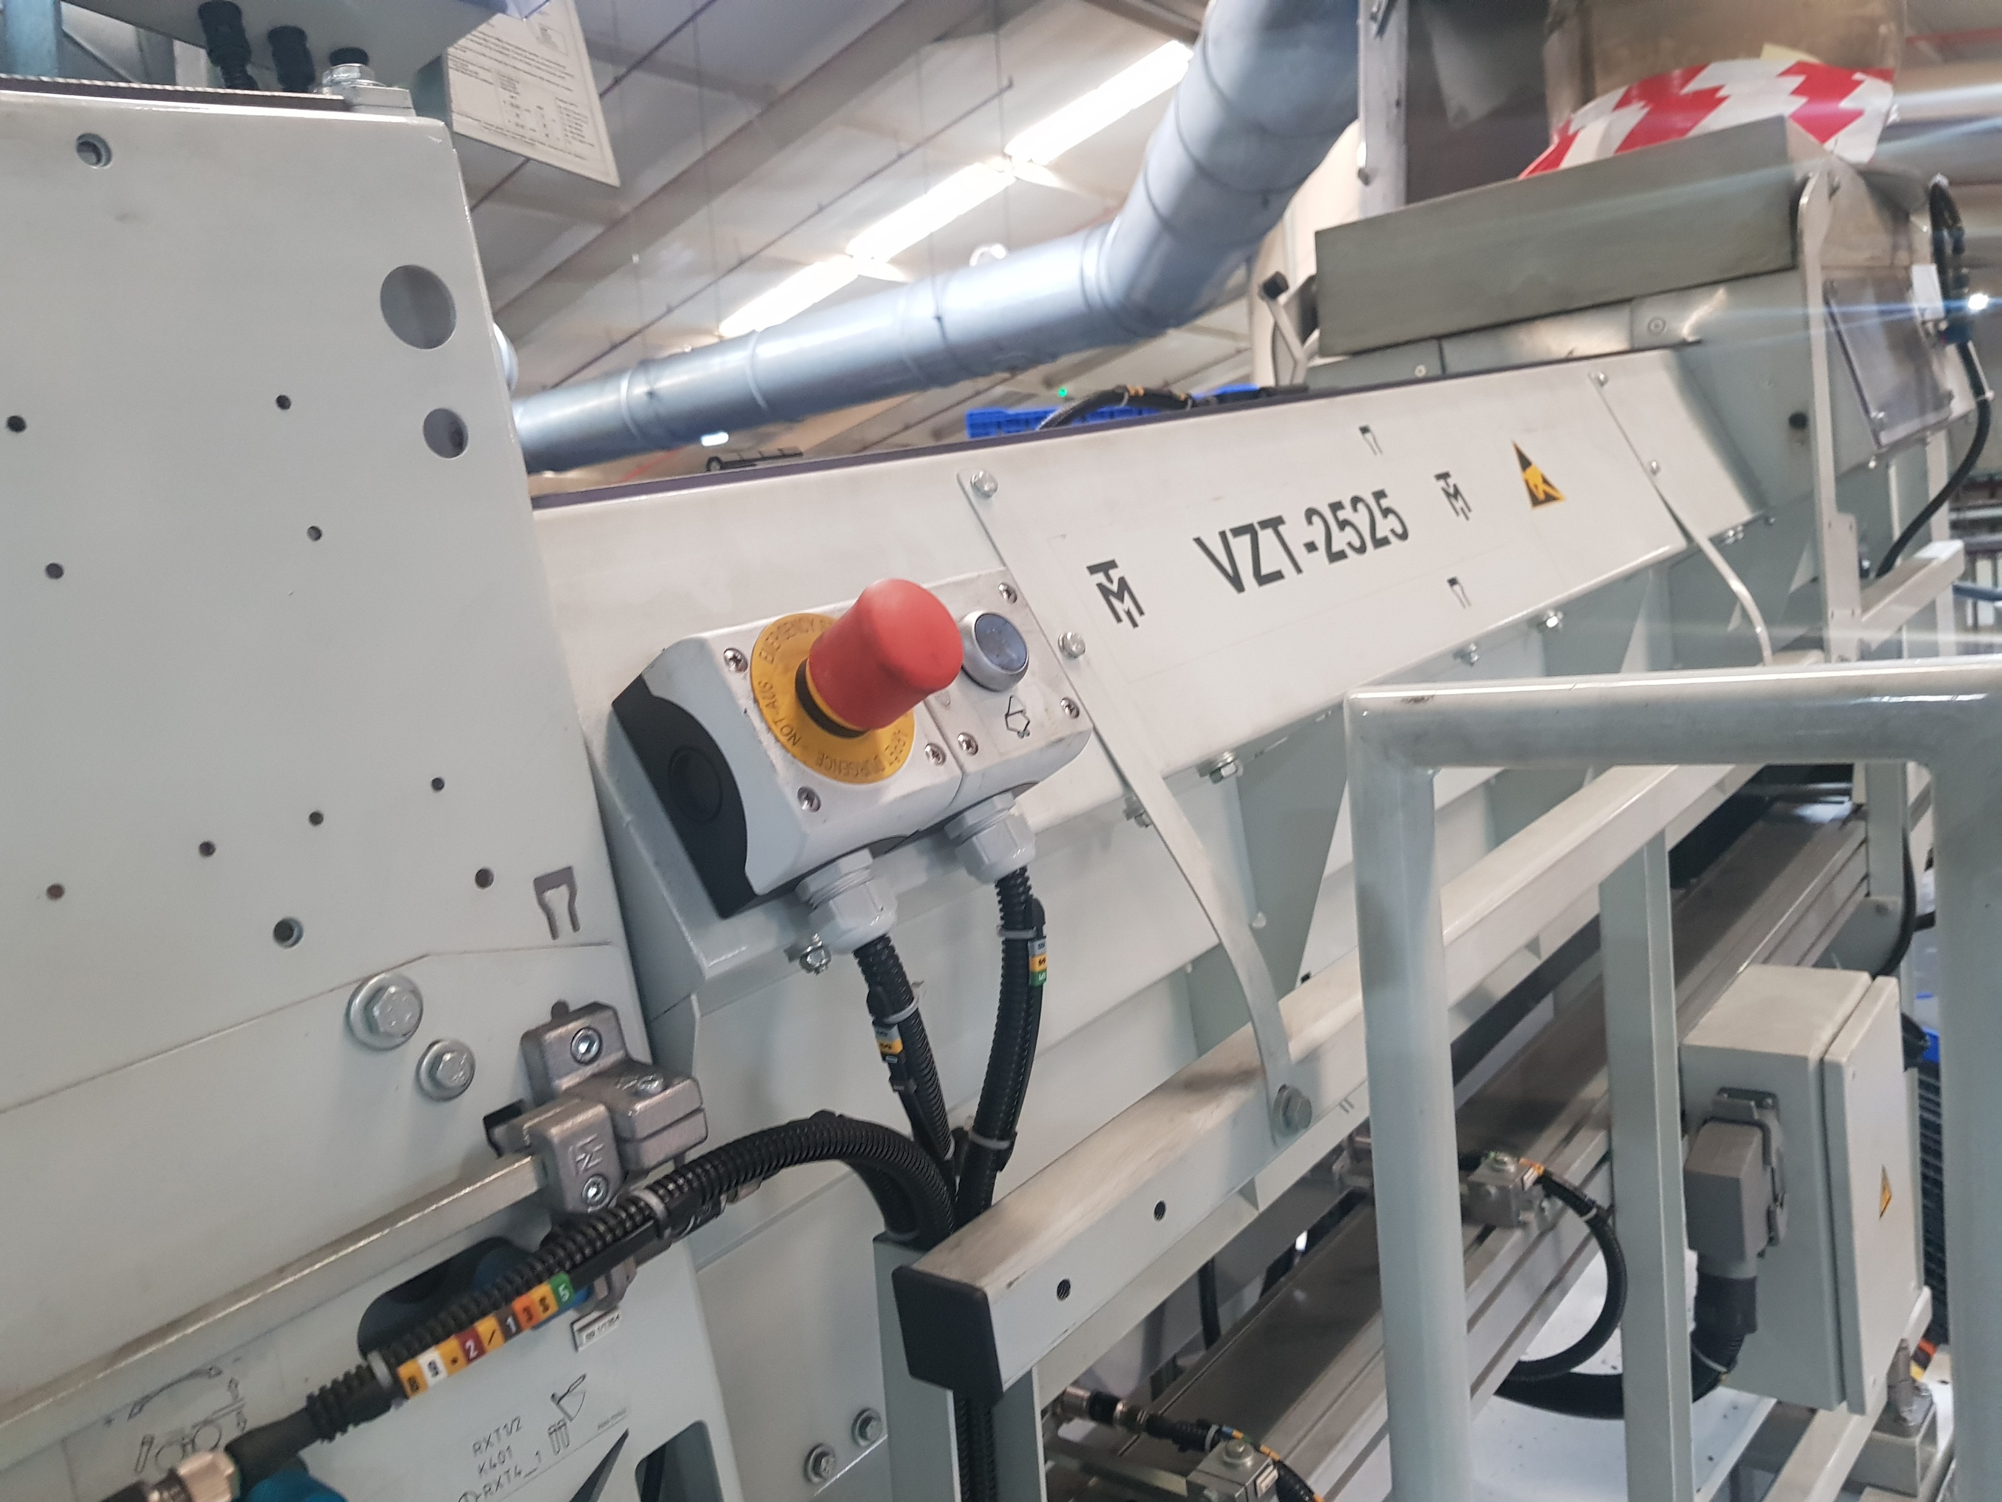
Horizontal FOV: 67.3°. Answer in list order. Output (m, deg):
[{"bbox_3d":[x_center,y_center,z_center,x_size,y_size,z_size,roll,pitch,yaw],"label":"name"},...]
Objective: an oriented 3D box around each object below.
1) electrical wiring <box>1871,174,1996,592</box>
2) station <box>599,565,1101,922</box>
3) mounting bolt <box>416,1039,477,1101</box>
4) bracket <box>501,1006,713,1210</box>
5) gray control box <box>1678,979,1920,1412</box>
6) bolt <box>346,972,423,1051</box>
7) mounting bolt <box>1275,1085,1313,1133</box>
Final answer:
[{"bbox_3d":[1.080,-0.441,1.746,0.100,0.430,0.360,2,15,43],"label":"electrical wiring"},{"bbox_3d":[-0.032,-0.019,0.506,0.144,0.081,0.102,-20,-13,-45],"label":"station"},{"bbox_3d":[-0.165,0.096,0.447,0.007,0.018,0.018,2,15,43],"label":"mounting bolt"},{"bbox_3d":[-0.124,0.108,0.456,0.054,0.047,0.046,2,15,43],"label":"bracket"},{"bbox_3d":[0.670,0.355,1.253,0.119,0.297,0.185,2,15,43],"label":"gray control box"},{"bbox_3d":[-0.176,0.076,0.432,0.009,0.023,0.023,2,15,43],"label":"bolt"},{"bbox_3d":[0.124,0.152,0.631,0.009,0.021,0.021,2,15,43],"label":"mounting bolt"}]

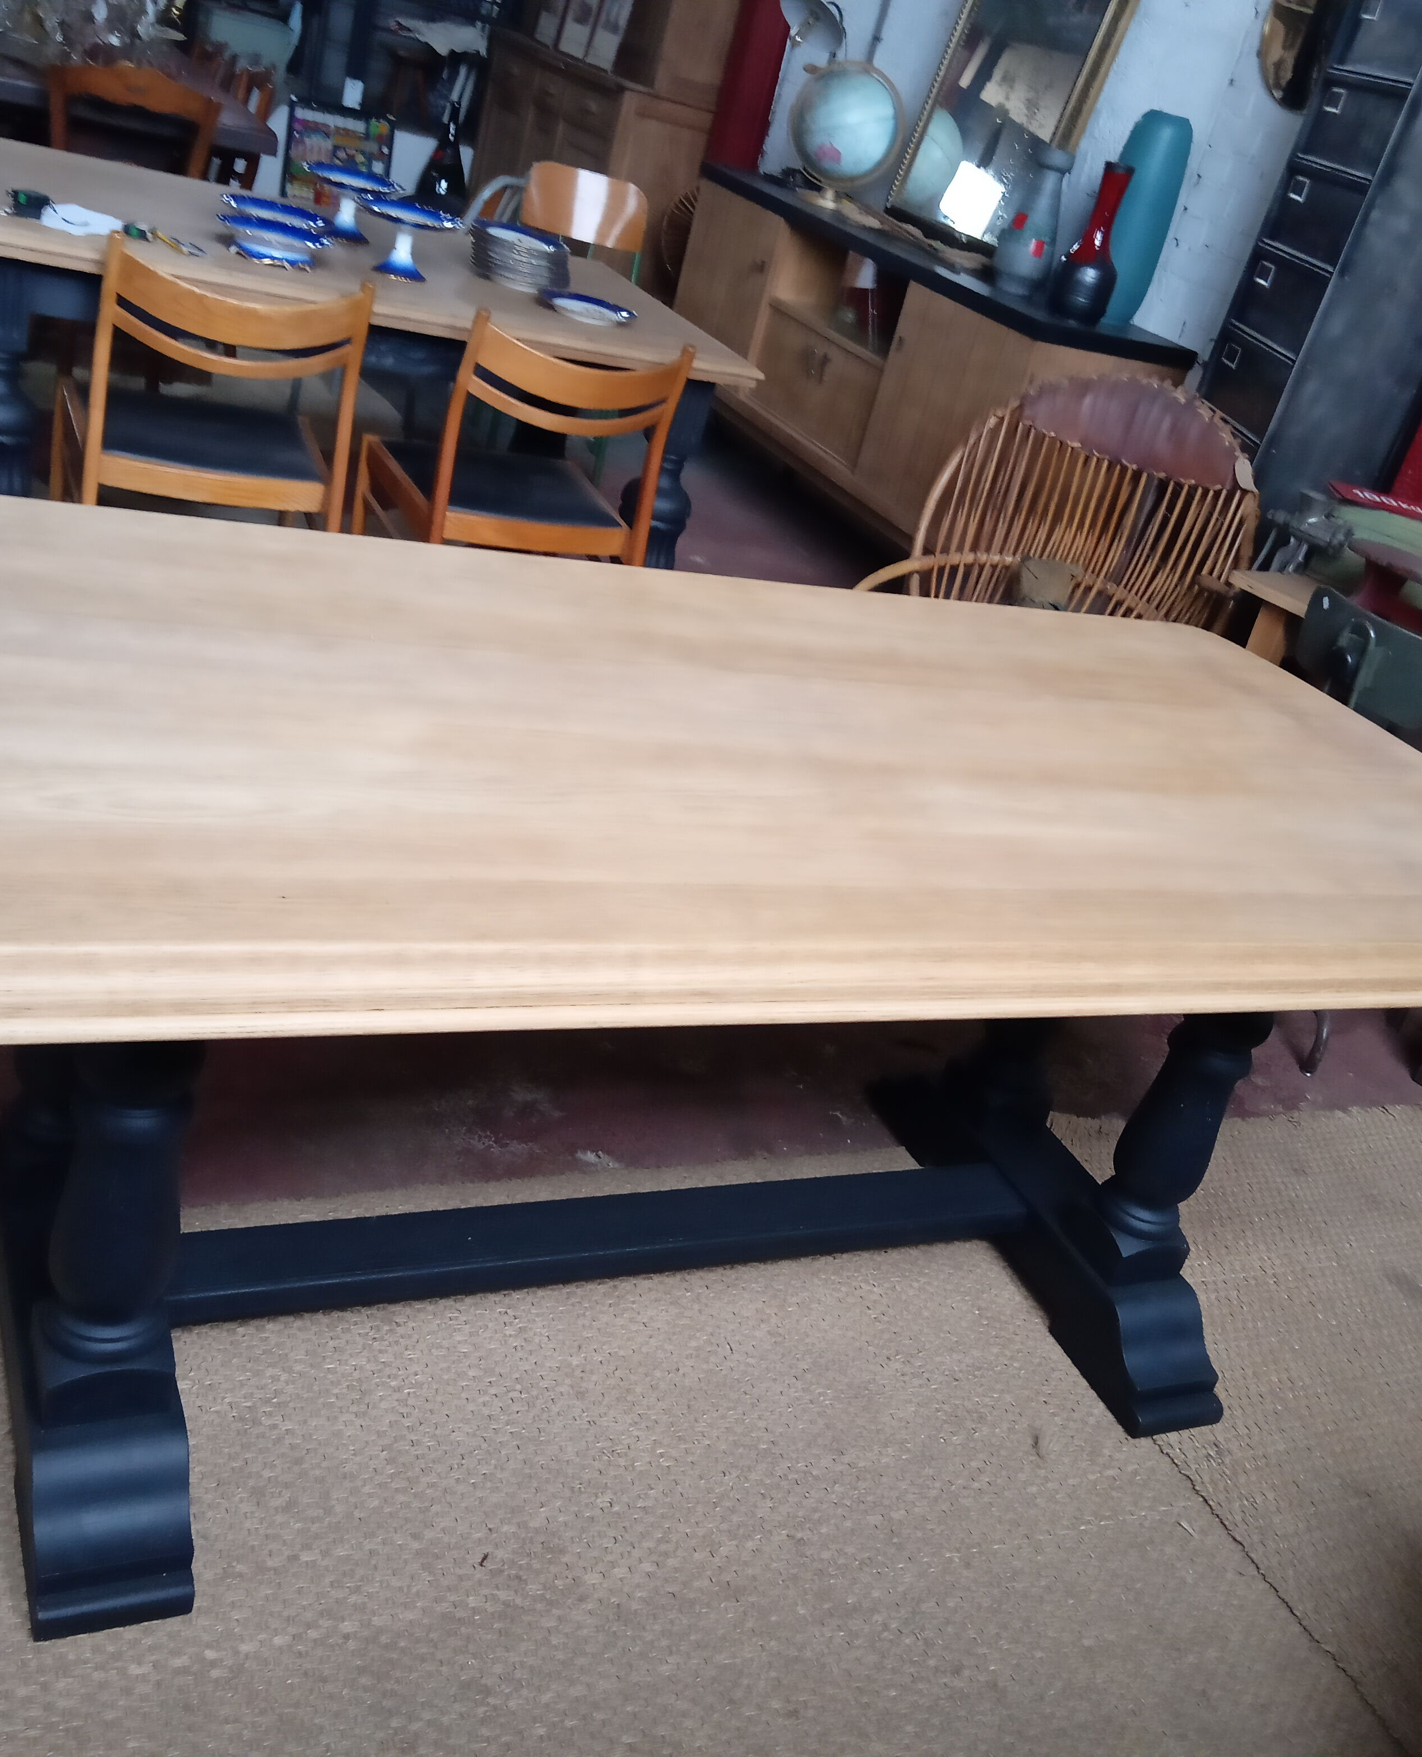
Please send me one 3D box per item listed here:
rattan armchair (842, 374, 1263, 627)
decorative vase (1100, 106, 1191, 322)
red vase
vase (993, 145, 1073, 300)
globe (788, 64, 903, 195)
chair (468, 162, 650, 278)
[{"bbox_3d":[0.661,-0.510,3.579,0.680,0.930,0.700,18,26,4],"label":"rattan armchair"},{"bbox_3d":[1.301,-1.935,5.189,0.205,0.570,0.205,1,30,-28],"label":"decorative vase"},{"bbox_3d":[1.135,-1.824,5.053,0.183,0.415,0.183,1,30,-28],"label":"red vase"},{"bbox_3d":[0.985,-1.973,5.272,0.178,0.405,0.178,1,30,-28],"label":"vase"},{"bbox_3d":[0.477,-2.628,6.225,0.350,0.450,0.340,13,26,-7],"label":"globe"},{"bbox_3d":[-0.492,-1.835,5.678,0.430,0.810,0.480,12,26,-9],"label":"chair"}]

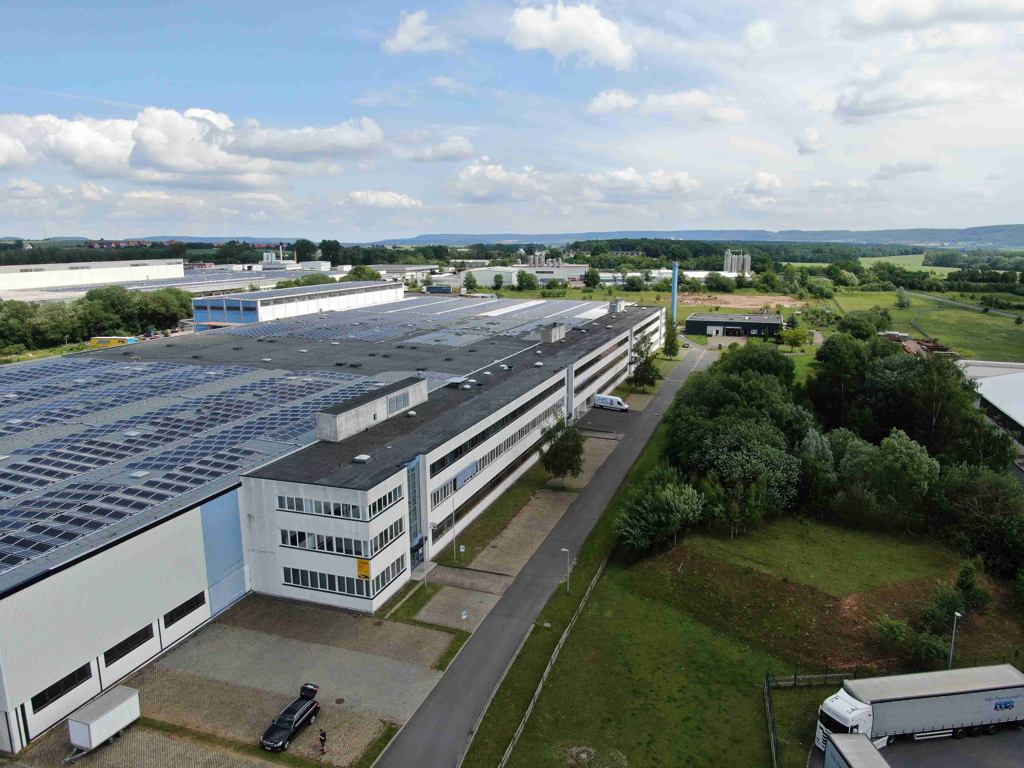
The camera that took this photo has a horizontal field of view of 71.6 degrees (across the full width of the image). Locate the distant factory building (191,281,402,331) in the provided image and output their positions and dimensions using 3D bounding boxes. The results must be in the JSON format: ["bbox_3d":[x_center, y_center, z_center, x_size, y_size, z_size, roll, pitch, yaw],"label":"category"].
[{"bbox_3d":[-72.220,-28.684,260.193,24.800,12.200,90.800,3,12,19],"label":"distant factory building"}]

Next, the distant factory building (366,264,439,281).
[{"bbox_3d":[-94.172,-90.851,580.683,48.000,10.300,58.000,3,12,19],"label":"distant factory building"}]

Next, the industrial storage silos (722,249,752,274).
[{"bbox_3d":[190.329,-99.480,600.307,23.000,28.000,13.000,3,12,19],"label":"industrial storage silos"}]

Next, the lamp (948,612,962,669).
[{"bbox_3d":[35.238,21.246,56.539,0.220,6.300,0.700,-2,11,-8],"label":"lamp"}]

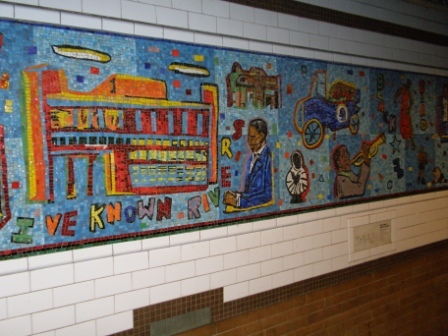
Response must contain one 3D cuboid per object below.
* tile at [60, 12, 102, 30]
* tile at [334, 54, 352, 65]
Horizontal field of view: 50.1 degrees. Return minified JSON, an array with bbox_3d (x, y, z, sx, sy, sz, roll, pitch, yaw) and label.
[{"bbox_3d":[-0.514,-0.531,1.732,0.152,0.045,0.012,-3,4,-38],"label":"tile"},{"bbox_3d":[0.664,-0.614,2.688,0.159,0.043,0.012,-3,3,-38],"label":"tile"}]

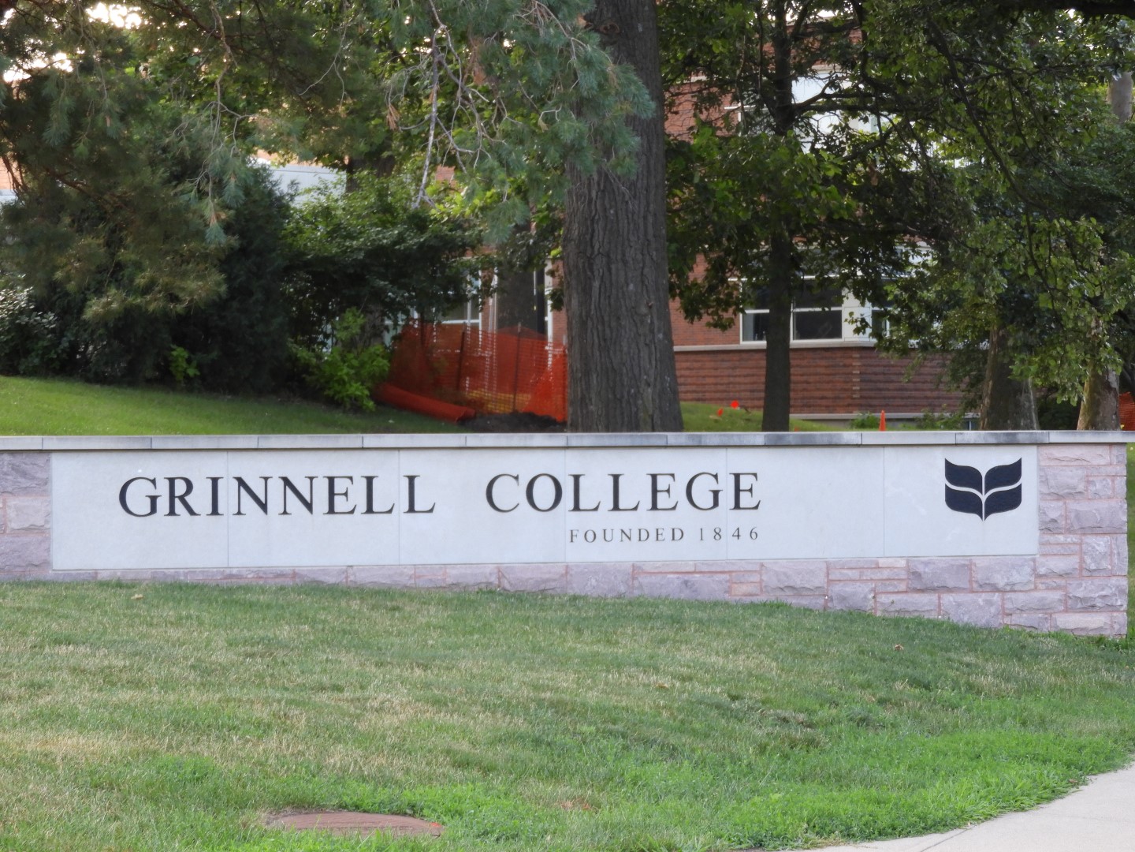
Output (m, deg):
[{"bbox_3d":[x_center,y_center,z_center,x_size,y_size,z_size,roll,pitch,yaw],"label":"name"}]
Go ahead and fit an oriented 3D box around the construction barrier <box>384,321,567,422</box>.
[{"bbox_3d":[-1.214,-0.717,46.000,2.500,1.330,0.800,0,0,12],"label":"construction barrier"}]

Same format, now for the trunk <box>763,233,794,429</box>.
[{"bbox_3d":[2.814,-1.179,46.000,0.390,2.850,0.370,0,0,0],"label":"trunk"}]

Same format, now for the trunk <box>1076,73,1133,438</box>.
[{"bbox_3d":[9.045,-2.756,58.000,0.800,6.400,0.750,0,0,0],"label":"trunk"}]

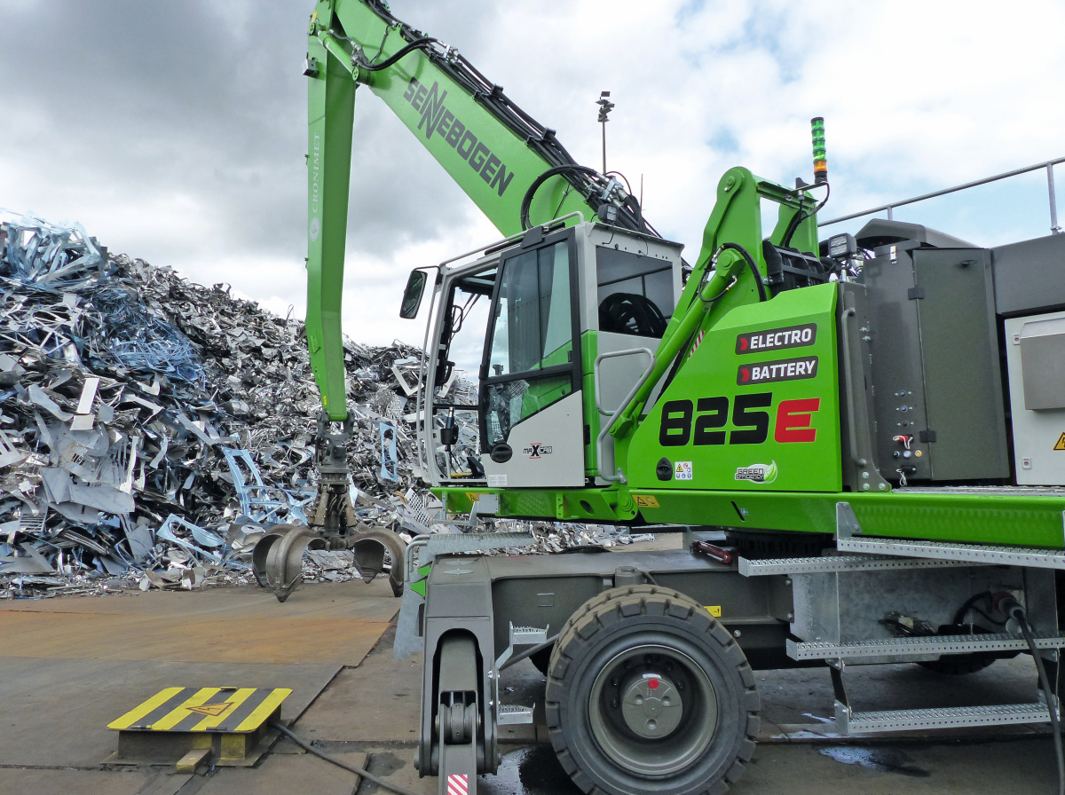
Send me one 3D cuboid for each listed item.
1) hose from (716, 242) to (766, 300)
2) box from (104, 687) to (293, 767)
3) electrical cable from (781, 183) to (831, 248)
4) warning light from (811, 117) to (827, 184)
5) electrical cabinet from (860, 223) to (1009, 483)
[{"bbox_3d":[1.277,-0.767,4.700,0.100,0.370,0.310,2,-5,-40],"label":"hose"},{"bbox_3d":[-1.970,1.975,4.670,0.830,0.200,0.810,0,-5,-2],"label":"box"},{"bbox_3d":[1.765,-1.170,4.950,0.150,0.410,0.270,2,-5,-40],"label":"electrical cable"},{"bbox_3d":[1.822,-1.565,4.860,0.072,0.410,0.072,2,-5,-40],"label":"warning light"},{"bbox_3d":[1.820,-0.150,3.570,0.530,1.060,0.400,-3,-4,12],"label":"electrical cabinet"}]

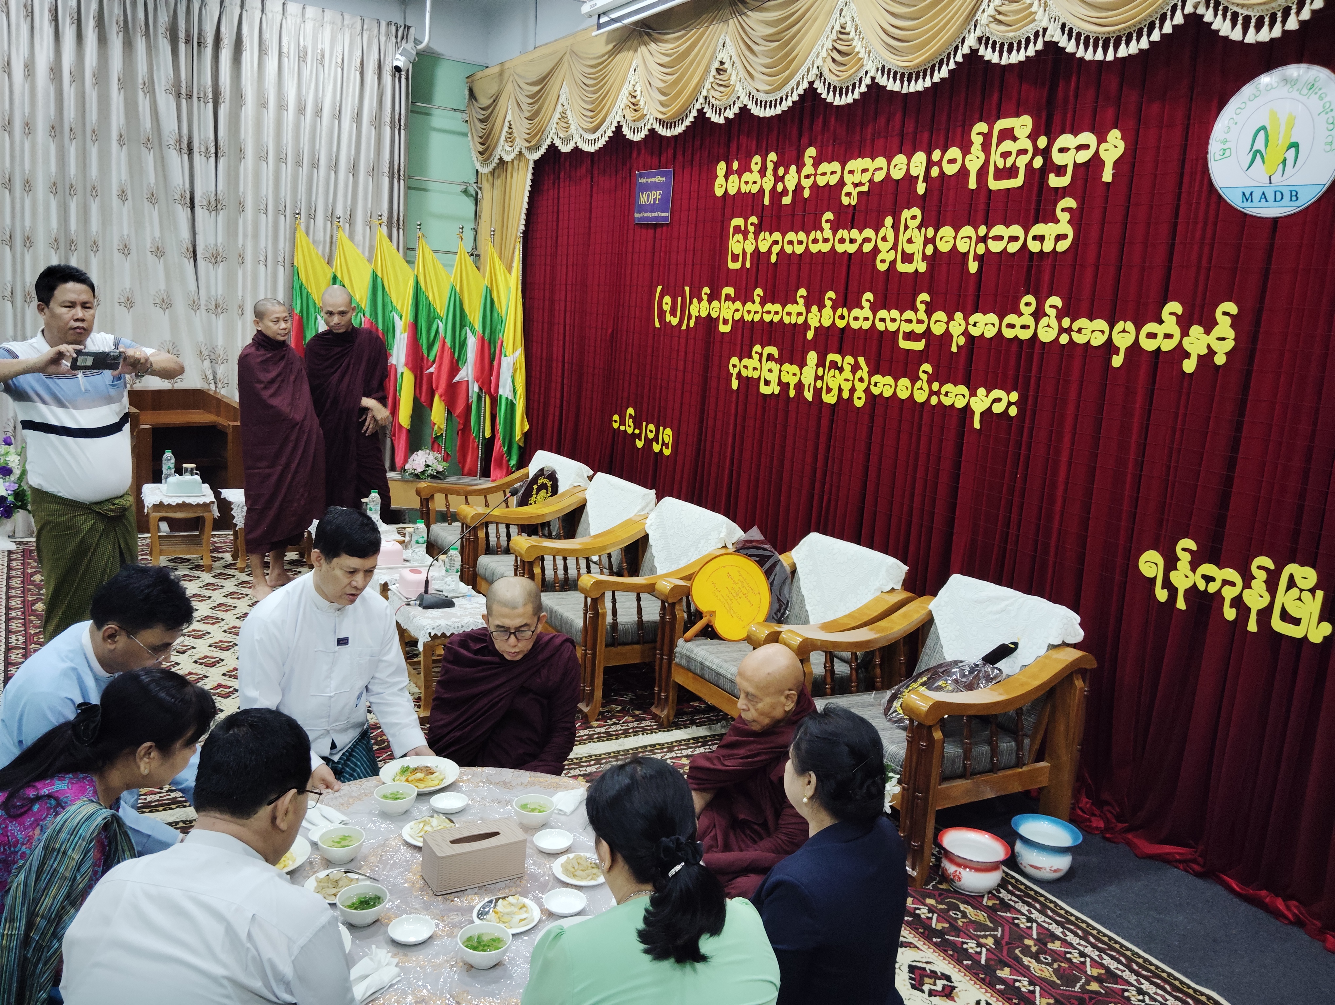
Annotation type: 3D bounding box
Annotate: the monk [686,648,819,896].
[{"bbox_3d":[0.228,0.784,2.977,0.560,0.800,0.580,-2,11,-31],"label":"monk"}]

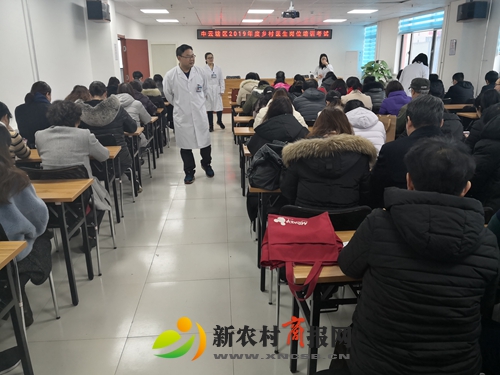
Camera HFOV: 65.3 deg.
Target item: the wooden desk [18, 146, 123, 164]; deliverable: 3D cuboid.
[{"bbox_3d":[-1.794,0.054,3.615,1.250,0.750,0.460,-2,17,-4],"label":"wooden desk"}]

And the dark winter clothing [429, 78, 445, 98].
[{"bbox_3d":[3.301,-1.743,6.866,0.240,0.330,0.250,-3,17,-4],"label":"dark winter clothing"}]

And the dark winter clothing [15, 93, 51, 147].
[{"bbox_3d":[-2.112,-0.570,4.089,0.512,0.690,0.473,-2,18,-4],"label":"dark winter clothing"}]

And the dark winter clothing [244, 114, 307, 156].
[{"bbox_3d":[0.228,-0.235,3.187,0.540,0.710,0.500,-1,18,-4],"label":"dark winter clothing"}]

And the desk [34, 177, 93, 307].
[{"bbox_3d":[-1.663,0.389,2.565,1.200,0.745,0.420,-1,18,-4],"label":"desk"}]

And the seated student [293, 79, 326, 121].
[{"bbox_3d":[0.802,-0.829,5.374,0.480,1.304,0.750,-2,17,-4],"label":"seated student"}]

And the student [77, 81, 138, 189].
[{"bbox_3d":[-1.490,-0.479,4.291,0.571,1.310,0.739,-2,18,-4],"label":"student"}]

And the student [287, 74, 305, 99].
[{"bbox_3d":[0.915,-1.425,7.237,0.492,1.261,0.709,-2,18,-4],"label":"student"}]

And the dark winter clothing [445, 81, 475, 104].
[{"bbox_3d":[3.896,-1.610,7.290,0.560,0.750,0.500,-4,18,-12],"label":"dark winter clothing"}]

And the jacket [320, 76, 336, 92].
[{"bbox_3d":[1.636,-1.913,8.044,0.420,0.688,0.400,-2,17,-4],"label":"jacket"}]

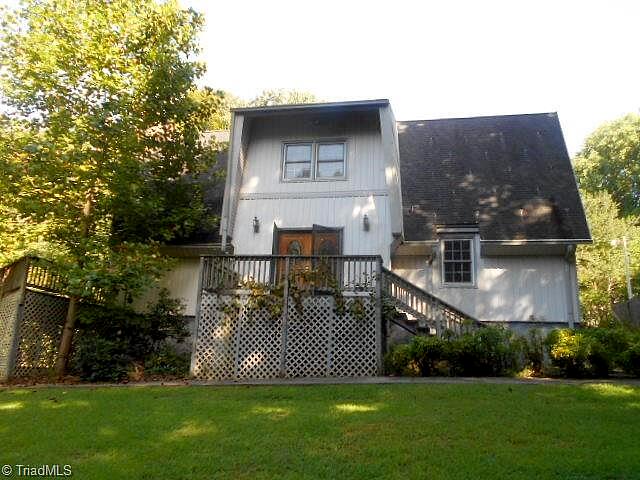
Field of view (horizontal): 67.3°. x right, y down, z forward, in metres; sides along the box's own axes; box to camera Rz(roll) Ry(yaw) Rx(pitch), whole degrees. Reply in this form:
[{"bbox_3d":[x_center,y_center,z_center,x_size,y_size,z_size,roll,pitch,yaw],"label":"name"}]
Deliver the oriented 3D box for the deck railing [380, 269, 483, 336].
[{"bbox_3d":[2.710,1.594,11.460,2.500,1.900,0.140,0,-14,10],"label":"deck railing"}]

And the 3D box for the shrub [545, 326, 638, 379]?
[{"bbox_3d":[6.258,2.618,11.146,1.850,1.150,1.250,0,-14,10],"label":"shrub"}]

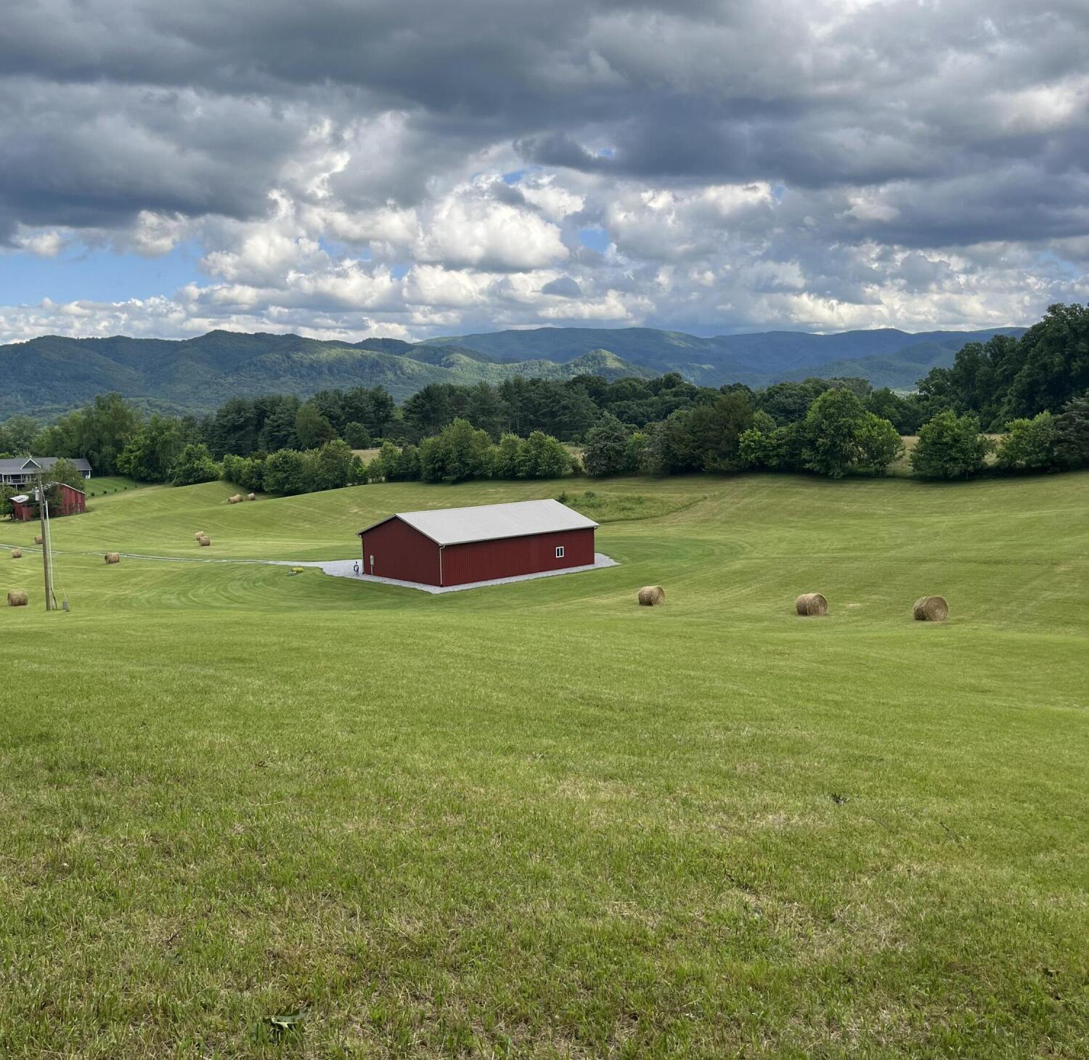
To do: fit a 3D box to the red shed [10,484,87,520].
[{"bbox_3d":[-87.828,-5.079,193.000,10.600,6.000,10.500,-5,7,-33],"label":"red shed"}]

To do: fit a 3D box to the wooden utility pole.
[{"bbox_3d":[-37.825,0.954,82.438,0.320,10.500,0.320,-4,7,-26],"label":"wooden utility pole"}]

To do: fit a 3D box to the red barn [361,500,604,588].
[{"bbox_3d":[-6.019,0.749,102.188,18.537,5.901,13.042,-7,8,-41],"label":"red barn"}]

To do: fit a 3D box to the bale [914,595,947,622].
[{"bbox_3d":[19.780,4.022,55.800,1.280,1.280,1.250,-3,6,-11],"label":"bale"}]

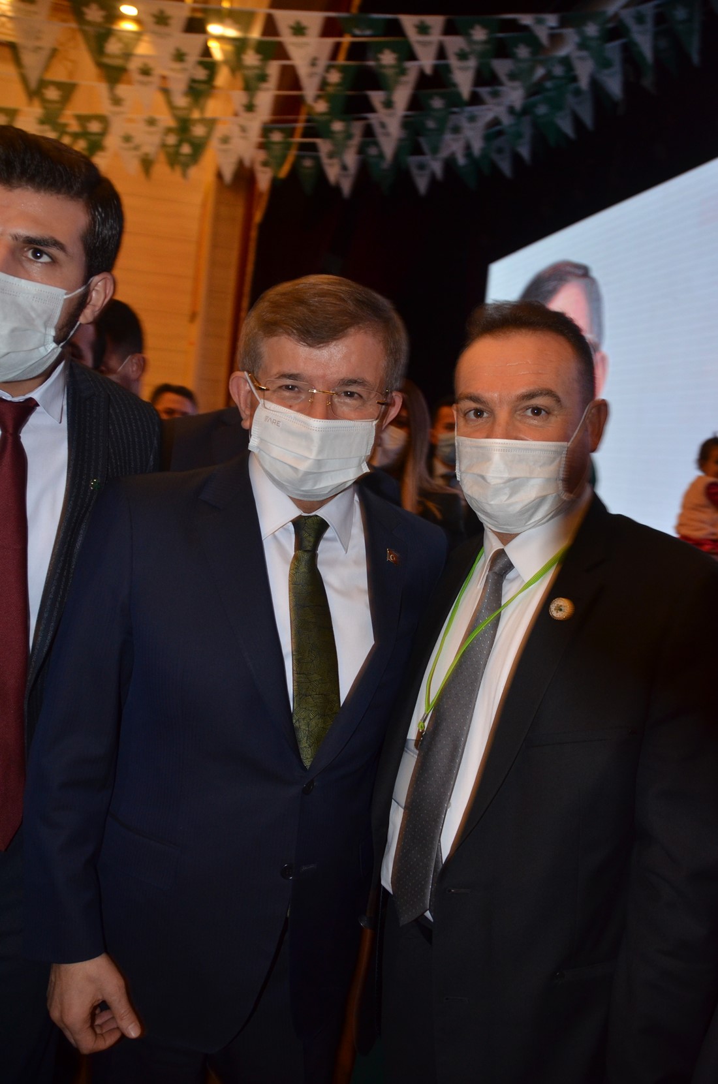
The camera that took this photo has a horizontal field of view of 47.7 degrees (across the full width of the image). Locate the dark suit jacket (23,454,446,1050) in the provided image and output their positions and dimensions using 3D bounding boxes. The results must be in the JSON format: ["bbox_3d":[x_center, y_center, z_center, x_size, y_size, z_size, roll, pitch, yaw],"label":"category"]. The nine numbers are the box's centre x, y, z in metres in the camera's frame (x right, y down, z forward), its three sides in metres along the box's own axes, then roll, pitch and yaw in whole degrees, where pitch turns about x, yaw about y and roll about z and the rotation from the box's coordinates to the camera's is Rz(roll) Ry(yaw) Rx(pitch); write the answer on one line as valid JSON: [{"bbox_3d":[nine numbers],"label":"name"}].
[{"bbox_3d":[-0.145,0.265,1.000,0.510,0.740,0.290,5,6,-21],"label":"dark suit jacket"}]

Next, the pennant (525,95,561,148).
[{"bbox_3d":[1.044,-2.387,4.600,0.200,0.300,0.020,-4,5,7],"label":"pennant"}]

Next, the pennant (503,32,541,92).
[{"bbox_3d":[0.803,-2.354,3.980,0.200,0.300,0.020,2,5,6],"label":"pennant"}]

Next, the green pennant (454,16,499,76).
[{"bbox_3d":[0.617,-2.663,4.386,0.245,0.300,0.020,3,6,-18],"label":"green pennant"}]

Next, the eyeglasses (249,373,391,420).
[{"bbox_3d":[-0.050,-0.166,0.952,0.144,0.045,0.137,6,7,-8],"label":"eyeglasses"}]

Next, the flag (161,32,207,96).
[{"bbox_3d":[-0.853,-2.328,3.950,0.215,0.300,0.020,4,5,6],"label":"flag"}]

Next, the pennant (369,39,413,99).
[{"bbox_3d":[0.156,-2.321,3.980,0.210,0.300,0.020,4,5,6],"label":"pennant"}]

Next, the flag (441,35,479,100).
[{"bbox_3d":[0.490,-2.305,3.950,0.200,0.310,0.020,0,5,6],"label":"flag"}]

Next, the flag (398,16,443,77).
[{"bbox_3d":[0.328,-2.689,4.414,0.245,0.300,0.020,3,6,-18],"label":"flag"}]

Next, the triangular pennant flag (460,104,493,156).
[{"bbox_3d":[0.674,-2.359,4.650,0.195,0.290,0.020,2,5,6],"label":"triangular pennant flag"}]

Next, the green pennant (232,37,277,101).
[{"bbox_3d":[-0.573,-2.510,4.338,0.245,0.300,0.020,3,6,-18],"label":"green pennant"}]

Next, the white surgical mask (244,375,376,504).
[{"bbox_3d":[-0.053,-0.113,0.936,0.154,0.128,0.120,6,7,-8],"label":"white surgical mask"}]

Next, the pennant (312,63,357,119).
[{"bbox_3d":[-0.152,-2.525,4.577,0.245,0.300,0.020,3,6,-18],"label":"pennant"}]

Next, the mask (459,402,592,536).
[{"bbox_3d":[0.175,-0.084,0.915,0.152,0.137,0.120,2,8,27],"label":"mask"}]

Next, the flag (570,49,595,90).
[{"bbox_3d":[1.078,-2.348,3.950,0.190,0.300,0.020,-1,5,6],"label":"flag"}]

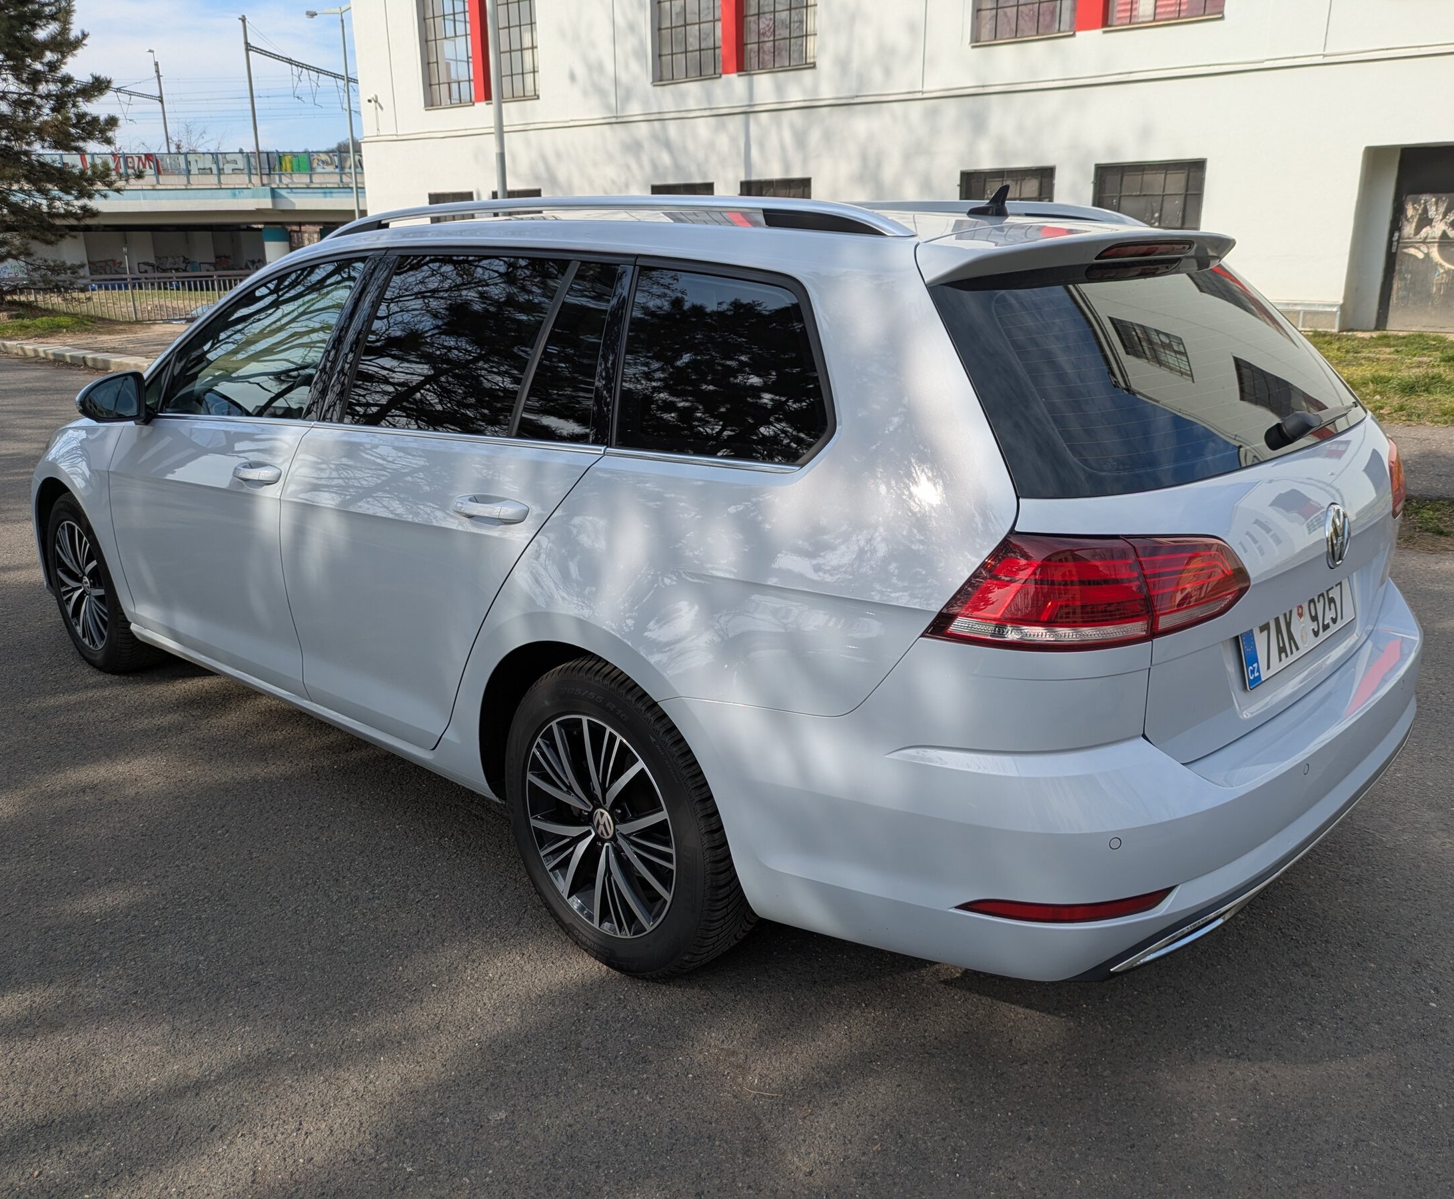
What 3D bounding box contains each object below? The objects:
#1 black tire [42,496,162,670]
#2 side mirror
[{"bbox_3d":[-2.150,-0.068,4.027,0.630,0.630,0.210,14,22,41],"label":"black tire"},{"bbox_3d":[-1.740,-0.573,3.263,0.130,0.155,0.215,14,23,41],"label":"side mirror"}]

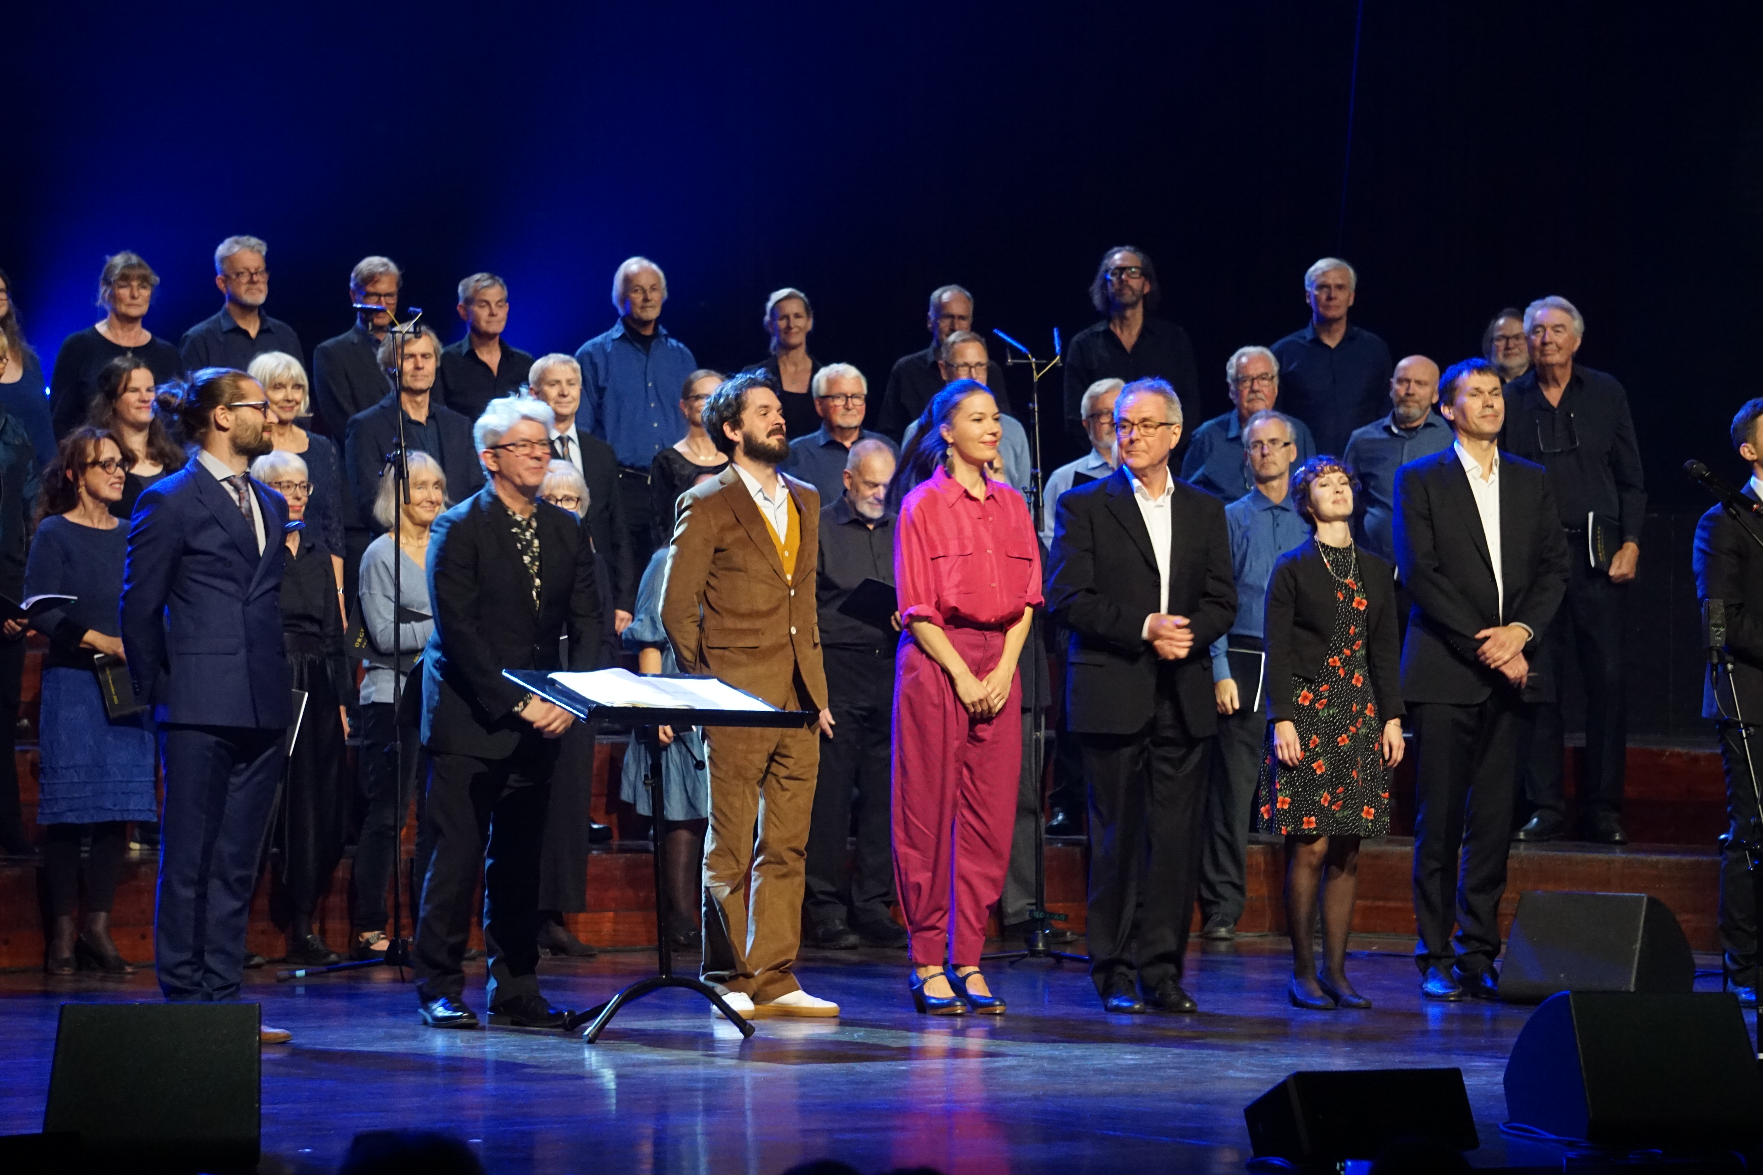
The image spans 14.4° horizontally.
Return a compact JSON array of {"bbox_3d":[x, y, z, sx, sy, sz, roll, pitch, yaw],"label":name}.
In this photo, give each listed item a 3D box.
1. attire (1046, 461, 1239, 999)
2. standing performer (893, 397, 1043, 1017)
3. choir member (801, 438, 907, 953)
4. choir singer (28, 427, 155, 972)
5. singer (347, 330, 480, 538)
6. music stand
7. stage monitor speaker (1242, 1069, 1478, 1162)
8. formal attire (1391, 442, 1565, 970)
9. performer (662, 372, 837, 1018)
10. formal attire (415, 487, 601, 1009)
[{"bbox_3d":[0.735,0.410,19.680,0.530,1.505,0.350,0,0,-18],"label":"attire"},{"bbox_3d":[0.235,0.309,19.600,0.430,1.783,0.330,0,1,-32],"label":"standing performer"},{"bbox_3d":[-0.072,0.349,23.500,0.520,1.704,0.380,0,0,-12],"label":"choir member"},{"bbox_3d":[-2.463,0.349,21.760,0.450,1.690,0.350,0,0,-30],"label":"choir singer"},{"bbox_3d":[-1.600,0.001,23.800,0.500,1.760,0.340,0,0,-13],"label":"singer"},{"bbox_3d":[-0.610,0.713,18.670,0.700,0.970,0.530,0,0,-28],"label":"music stand"},{"bbox_3d":[1.024,1.112,14.890,0.380,0.180,0.360,0,0,-18],"label":"stage monitor speaker"},{"bbox_3d":[1.747,0.361,20.200,0.490,1.560,0.330,0,0,-22],"label":"formal attire"},{"bbox_3d":[-0.375,0.295,19.600,0.500,1.811,0.380,0,1,-42],"label":"performer"},{"bbox_3d":[-1.032,0.443,19.190,0.480,1.440,0.360,0,0,-33],"label":"formal attire"}]

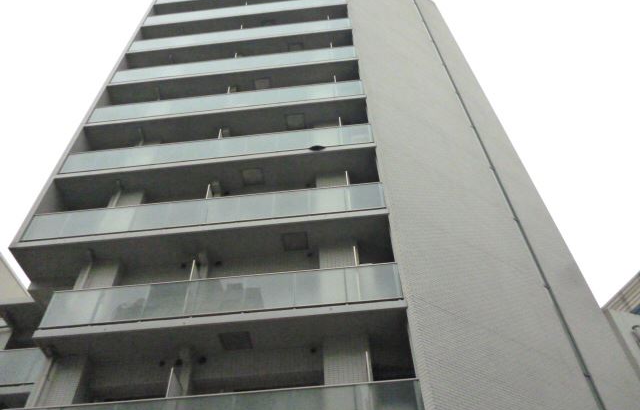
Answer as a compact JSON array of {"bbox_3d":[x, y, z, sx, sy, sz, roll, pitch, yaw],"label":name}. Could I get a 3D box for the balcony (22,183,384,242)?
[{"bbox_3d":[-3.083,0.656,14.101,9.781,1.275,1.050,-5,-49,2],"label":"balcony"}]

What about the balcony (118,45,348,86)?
[{"bbox_3d":[-3.390,-5.510,20.506,9.649,1.026,0.100,-5,-49,2],"label":"balcony"}]

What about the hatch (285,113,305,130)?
[{"bbox_3d":[-0.836,-2.889,18.012,0.628,0.060,0.620,-5,-49,2],"label":"hatch"}]

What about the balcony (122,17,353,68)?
[{"bbox_3d":[-3.452,-6.942,22.964,9.781,1.275,1.150,-5,-49,2],"label":"balcony"}]

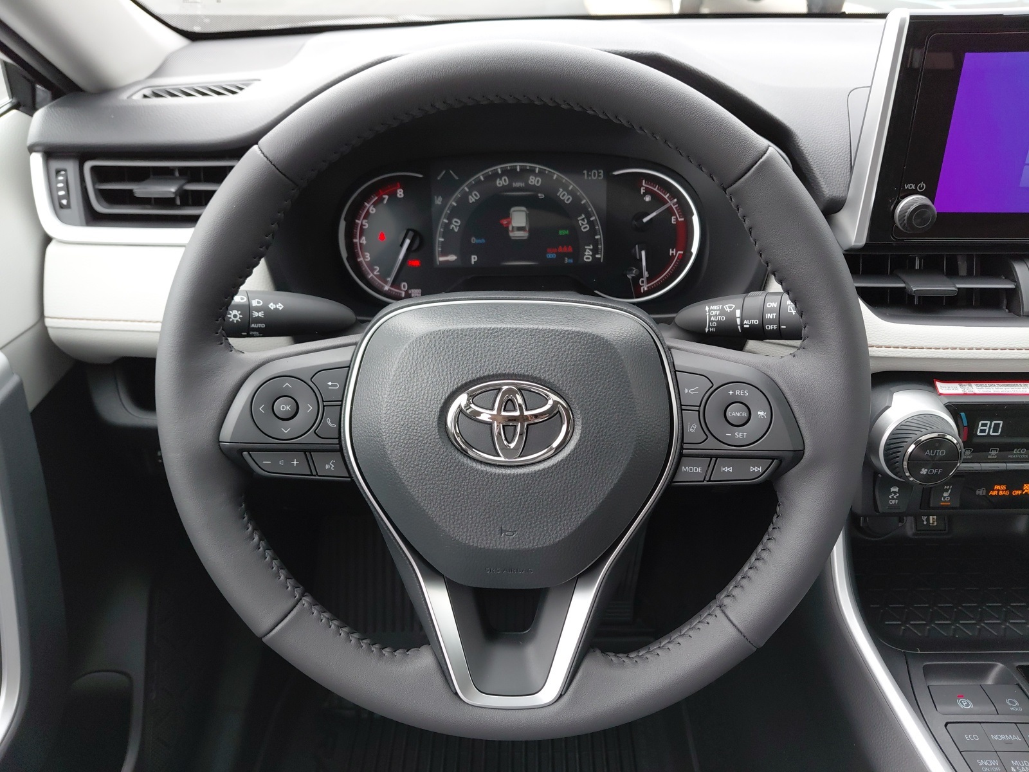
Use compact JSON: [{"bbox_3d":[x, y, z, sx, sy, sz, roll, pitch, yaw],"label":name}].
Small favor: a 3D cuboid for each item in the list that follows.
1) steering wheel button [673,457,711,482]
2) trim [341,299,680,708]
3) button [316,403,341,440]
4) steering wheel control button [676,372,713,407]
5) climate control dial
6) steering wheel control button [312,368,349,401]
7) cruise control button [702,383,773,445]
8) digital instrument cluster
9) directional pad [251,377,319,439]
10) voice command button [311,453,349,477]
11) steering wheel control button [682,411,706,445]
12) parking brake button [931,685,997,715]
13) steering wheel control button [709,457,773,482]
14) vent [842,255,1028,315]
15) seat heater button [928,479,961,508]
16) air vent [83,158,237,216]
[{"bbox_3d":[0.097,0.045,0.407,0.021,0.015,0.008,0,12,0],"label":"steering wheel button"},{"bbox_3d":[-0.002,0.067,0.407,0.183,0.229,0.036,0,12,0],"label":"trim"},{"bbox_3d":[-0.100,0.019,0.401,0.013,0.020,0.006,0,13,0],"label":"button"},{"bbox_3d":[0.094,0.002,0.392,0.019,0.019,0.008,0,12,0],"label":"steering wheel control button"},{"bbox_3d":[0.282,0.043,0.516,0.060,0.061,0.036,0,24,0],"label":"climate control dial"},{"bbox_3d":[-0.099,-0.001,0.398,0.019,0.018,0.006,0,13,0],"label":"steering wheel control button"},{"bbox_3d":[0.121,0.016,0.402,0.035,0.034,0.008,0,13,0],"label":"cruise control button"},{"bbox_3d":[0.005,-0.139,0.662,0.314,0.128,0.042,0,11,0],"label":"digital instrument cluster"},{"bbox_3d":[-0.121,0.011,0.395,0.036,0.035,0.010,0,12,0],"label":"directional pad"},{"bbox_3d":[-0.101,0.043,0.408,0.020,0.014,0.006,0,15,0],"label":"voice command button"},{"bbox_3d":[0.096,0.021,0.396,0.013,0.019,0.008,0,12,0],"label":"steering wheel control button"},{"bbox_3d":[0.323,0.226,0.535,0.039,0.009,0.021,0,37,0],"label":"parking brake button"},{"bbox_3d":[0.123,0.045,0.407,0.035,0.014,0.008,0,12,0],"label":"steering wheel control button"},{"bbox_3d":[0.309,-0.075,0.552,0.132,0.042,0.038,0,20,0],"label":"vent"},{"bbox_3d":[0.314,0.077,0.545,0.024,0.025,0.010,0,24,0],"label":"seat heater button"},{"bbox_3d":[-0.266,-0.151,0.565,0.112,0.040,0.035,0,20,0],"label":"air vent"}]

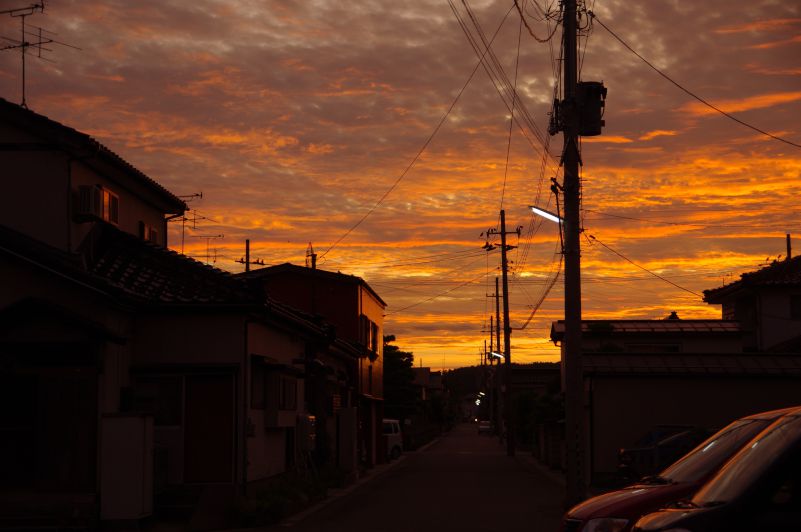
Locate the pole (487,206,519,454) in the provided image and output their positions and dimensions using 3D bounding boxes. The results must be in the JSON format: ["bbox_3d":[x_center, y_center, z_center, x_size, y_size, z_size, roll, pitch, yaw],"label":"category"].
[{"bbox_3d":[4.819,3.055,72.546,1.400,11.100,0.600,-1,-6,2],"label":"pole"}]

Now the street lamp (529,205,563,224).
[{"bbox_3d":[2.628,-0.932,28.800,0.680,0.160,0.160,16,-5,4],"label":"street lamp"}]

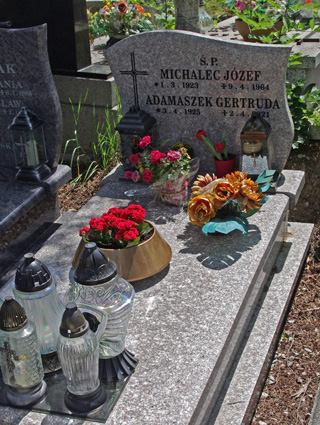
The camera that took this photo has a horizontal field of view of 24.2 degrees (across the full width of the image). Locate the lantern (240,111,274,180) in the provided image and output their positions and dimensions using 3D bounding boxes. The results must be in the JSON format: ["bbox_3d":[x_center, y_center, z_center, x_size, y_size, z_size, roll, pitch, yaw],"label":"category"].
[{"bbox_3d":[0.407,-0.278,3.058,0.140,0.275,0.135,4,27,19],"label":"lantern"}]

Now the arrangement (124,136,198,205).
[{"bbox_3d":[0.005,-0.180,2.938,0.300,0.265,0.220,4,27,19],"label":"arrangement"}]

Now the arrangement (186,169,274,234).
[{"bbox_3d":[0.253,-0.049,2.502,0.287,0.178,0.253,4,27,17],"label":"arrangement"}]

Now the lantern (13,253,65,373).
[{"bbox_3d":[-0.304,0.240,1.855,0.124,0.308,0.124,5,27,20],"label":"lantern"}]

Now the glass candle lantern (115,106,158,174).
[{"bbox_3d":[-0.090,-0.268,2.892,0.136,0.287,0.136,10,29,28],"label":"glass candle lantern"}]

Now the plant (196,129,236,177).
[{"bbox_3d":[0.238,-0.246,3.093,0.165,0.215,0.100,4,27,19],"label":"plant"}]

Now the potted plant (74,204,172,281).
[{"bbox_3d":[-0.125,0.062,2.346,0.316,0.172,0.305,-4,26,2],"label":"potted plant"}]

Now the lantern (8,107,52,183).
[{"bbox_3d":[-0.538,-0.283,3.047,0.135,0.296,0.135,10,30,29],"label":"lantern"}]

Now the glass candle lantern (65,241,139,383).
[{"bbox_3d":[-0.160,0.245,1.952,0.175,0.370,0.165,4,27,19],"label":"glass candle lantern"}]

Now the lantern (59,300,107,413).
[{"bbox_3d":[-0.185,0.326,1.704,0.102,0.267,0.102,-4,26,2],"label":"lantern"}]

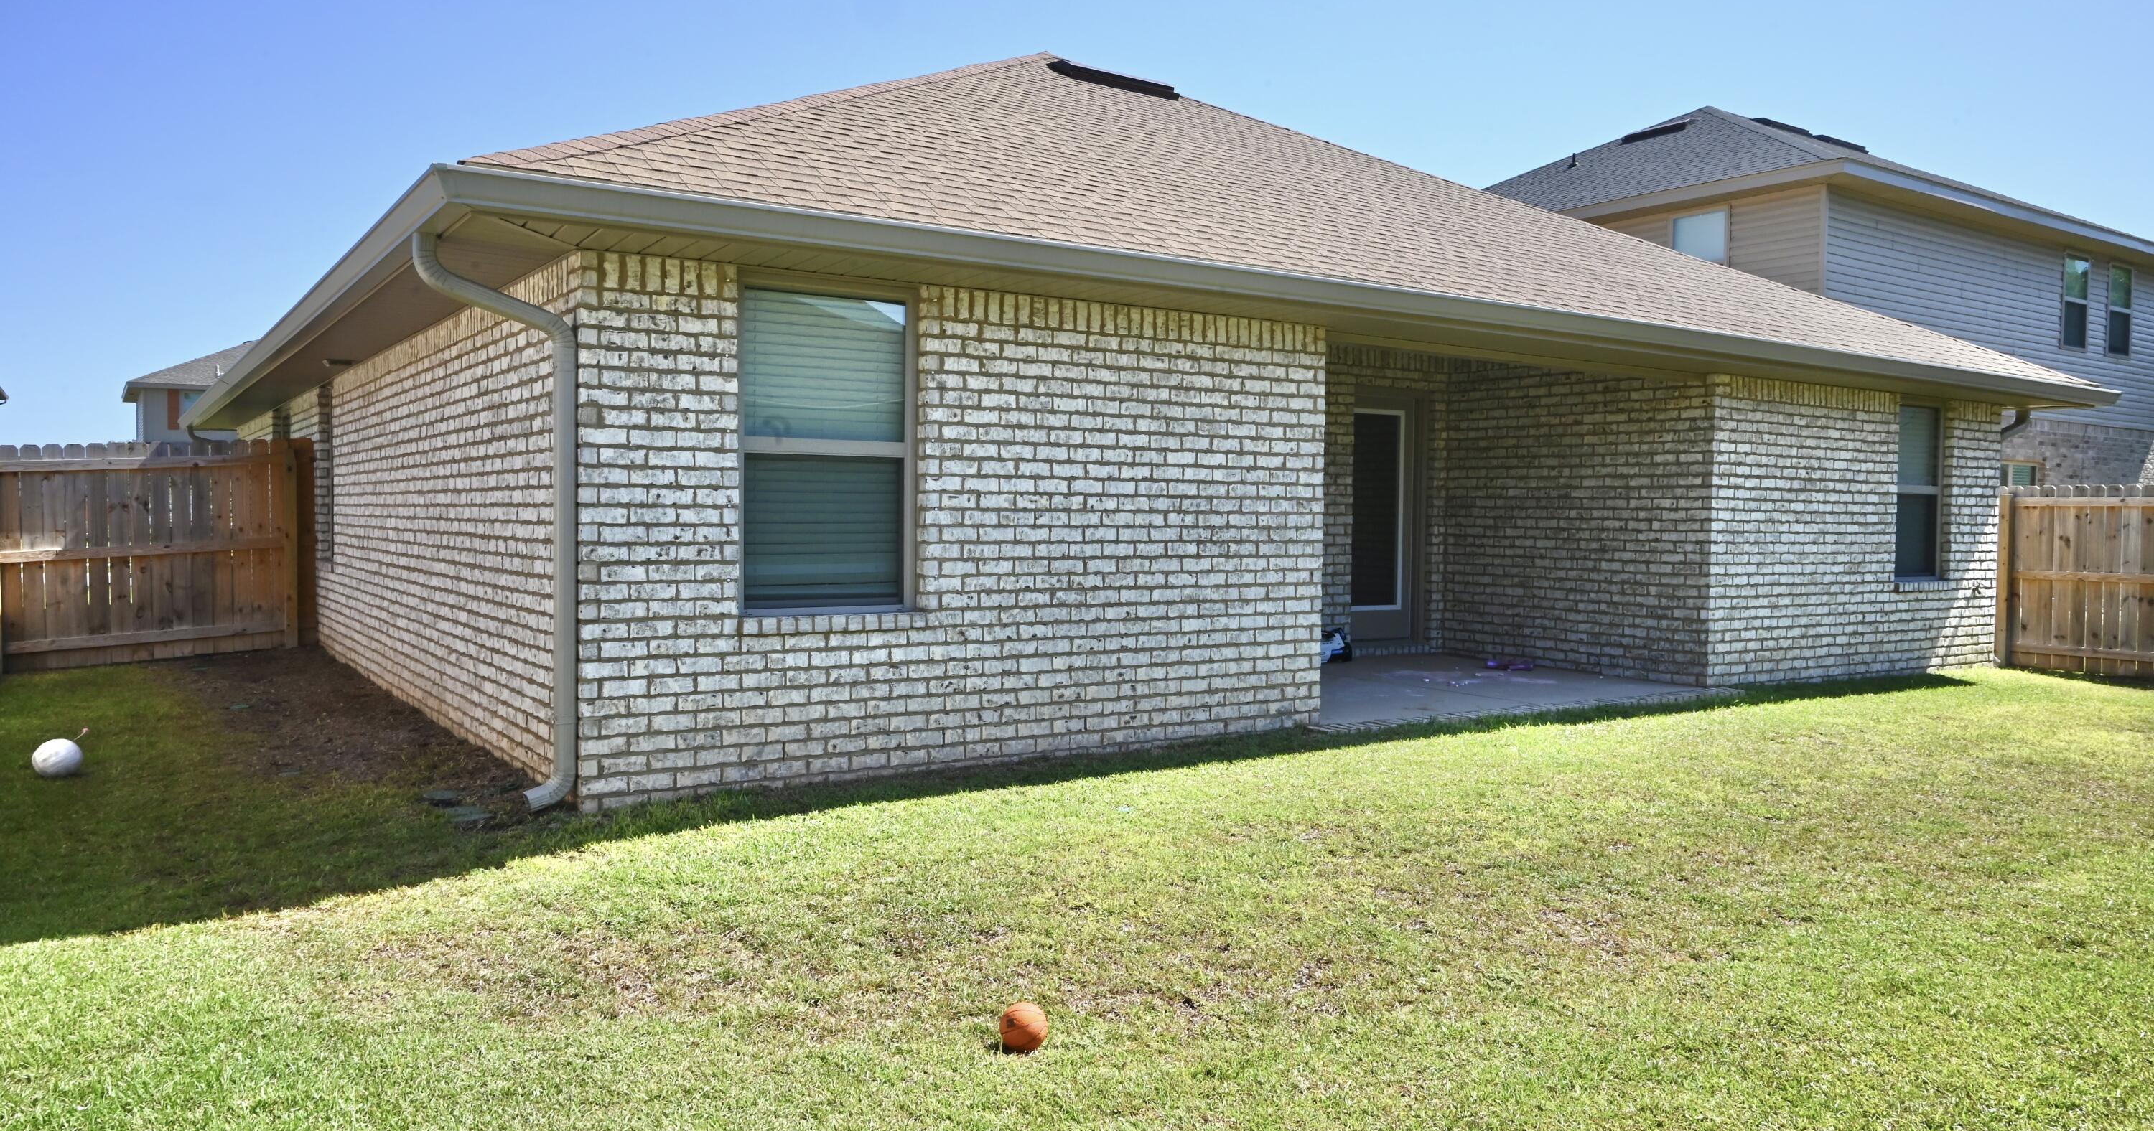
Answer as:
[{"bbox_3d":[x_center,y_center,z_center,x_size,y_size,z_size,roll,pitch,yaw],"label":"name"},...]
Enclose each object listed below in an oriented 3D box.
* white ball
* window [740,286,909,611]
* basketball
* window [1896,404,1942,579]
[{"bbox_3d":[-5.080,0.969,7.160,0.203,0.200,0.203,-1,2,-34],"label":"white ball"},{"bbox_3d":[-1.118,-0.512,6.515,0.880,1.460,0.100,-1,2,-34],"label":"window"},{"bbox_3d":[-0.137,1.200,3.730,0.126,0.126,0.126,1,2,0],"label":"basketball"},{"bbox_3d":[7.029,-0.618,12.025,0.880,1.460,0.100,-1,2,-34],"label":"window"}]

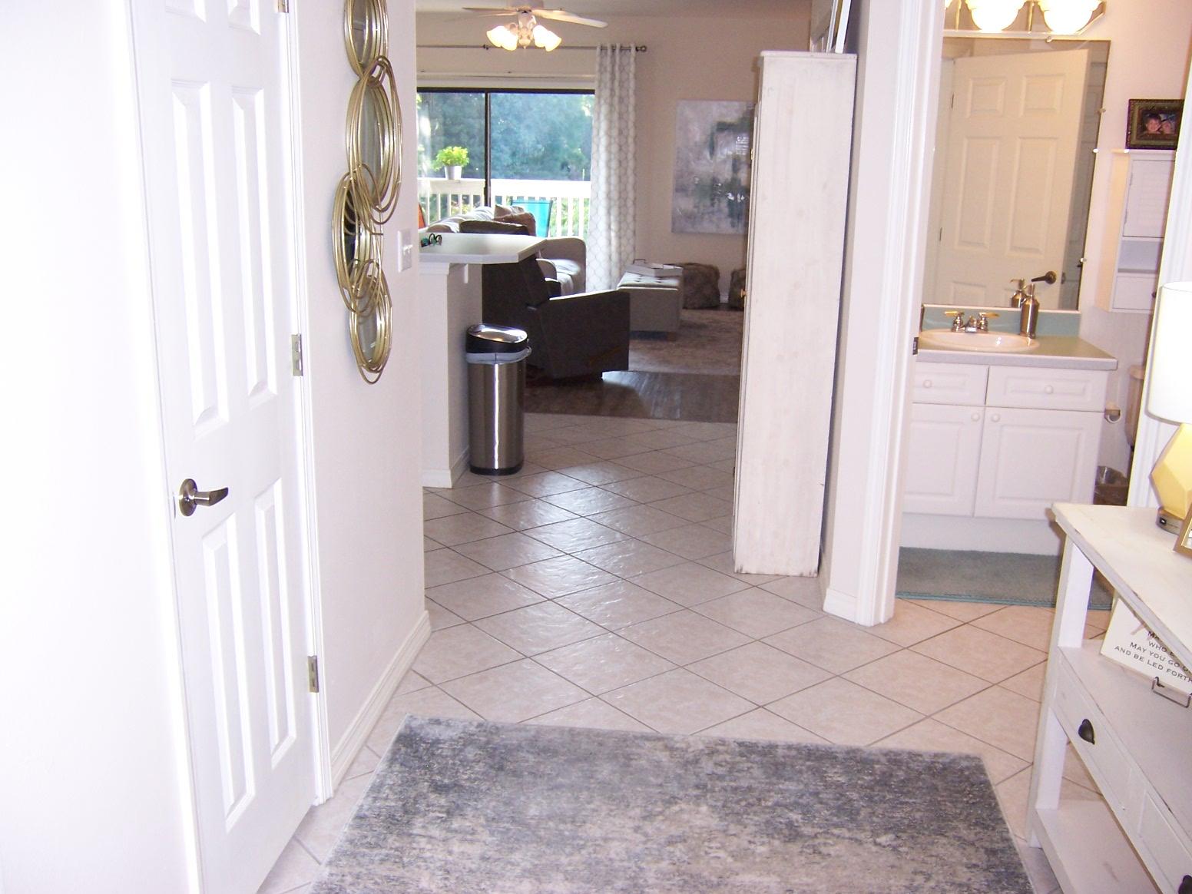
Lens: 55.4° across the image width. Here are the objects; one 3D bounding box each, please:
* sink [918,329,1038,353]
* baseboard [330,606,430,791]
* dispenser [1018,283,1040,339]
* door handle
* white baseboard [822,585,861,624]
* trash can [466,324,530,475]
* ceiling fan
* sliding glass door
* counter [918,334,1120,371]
[{"bbox_3d":[1.516,-0.350,4.503,0.480,0.160,0.430,3,15,6],"label":"sink"},{"bbox_3d":[-0.583,0.674,3.180,0.015,0.086,0.950,3,15,6],"label":"baseboard"},{"bbox_3d":[1.769,-0.550,4.627,0.086,0.215,0.073,-5,16,-21],"label":"dispenser"},{"bbox_3d":[-0.675,0.085,1.994,0.056,0.066,0.118,3,15,6],"label":"door handle"},{"bbox_3d":[0.832,0.534,3.836,0.014,0.085,0.145,-10,18,-38],"label":"white baseboard"},{"bbox_3d":[-0.473,-0.244,5.503,0.285,0.705,0.360,3,15,6],"label":"trash can"},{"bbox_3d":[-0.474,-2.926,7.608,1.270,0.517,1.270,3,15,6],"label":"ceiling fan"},{"bbox_3d":[-1.060,-2.569,11.657,2.350,2.100,0.100,3,15,6],"label":"sliding glass door"},{"bbox_3d":[1.490,-0.389,4.491,0.910,0.042,0.565,3,15,6],"label":"counter"}]

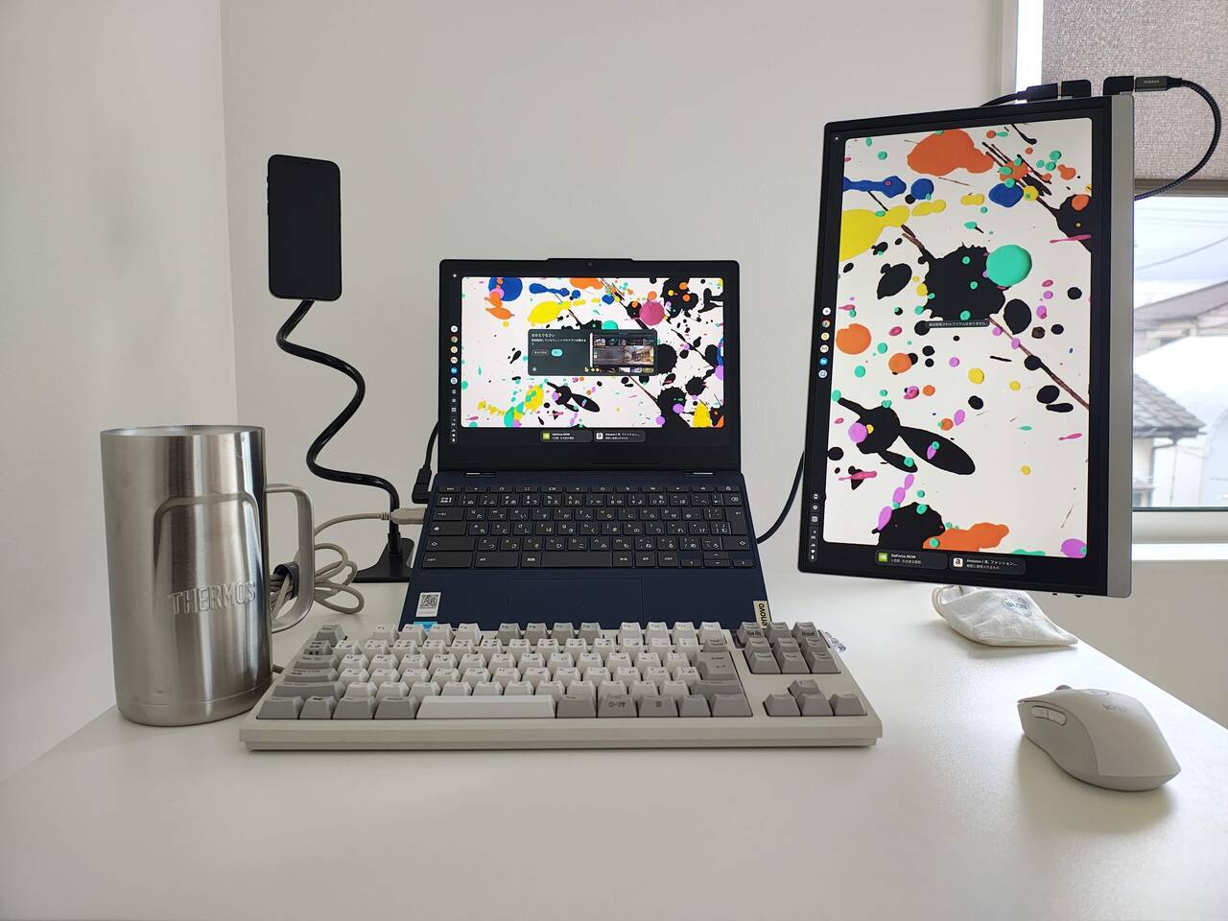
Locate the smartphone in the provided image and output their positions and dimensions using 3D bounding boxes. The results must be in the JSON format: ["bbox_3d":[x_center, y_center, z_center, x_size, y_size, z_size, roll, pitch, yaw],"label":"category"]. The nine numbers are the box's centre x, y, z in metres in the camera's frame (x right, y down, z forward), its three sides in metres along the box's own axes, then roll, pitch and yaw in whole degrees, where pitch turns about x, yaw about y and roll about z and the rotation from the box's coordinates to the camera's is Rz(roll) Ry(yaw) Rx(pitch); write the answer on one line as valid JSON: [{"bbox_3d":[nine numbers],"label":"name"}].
[{"bbox_3d":[-0.320,-0.238,0.919,0.071,0.145,0.008,-1,2,-26],"label":"smartphone"}]

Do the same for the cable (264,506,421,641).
[{"bbox_3d":[-0.243,0.090,0.779,0.160,0.093,0.115,0,6,0],"label":"cable"}]

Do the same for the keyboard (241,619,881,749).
[{"bbox_3d":[-0.031,0.140,0.569,0.368,0.039,0.147,0,6,-1],"label":"keyboard"}]

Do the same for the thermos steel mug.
[{"bbox_3d":[-0.261,0.069,0.584,0.126,0.178,0.093,-6,8,-44],"label":"thermos steel mug"}]

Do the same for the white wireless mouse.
[{"bbox_3d":[0.271,0.147,0.504,0.061,0.038,0.105,-1,6,-10],"label":"white wireless mouse"}]

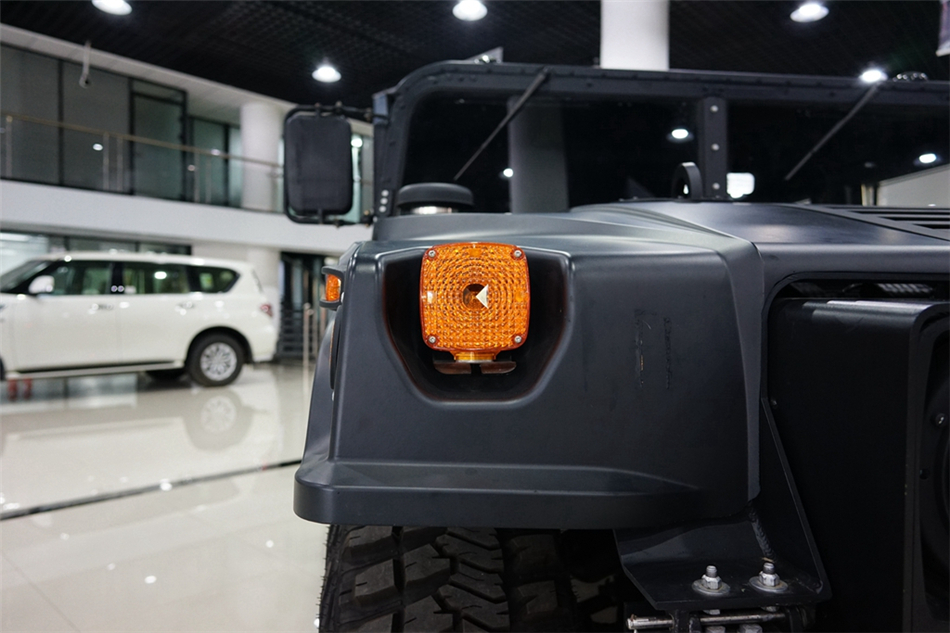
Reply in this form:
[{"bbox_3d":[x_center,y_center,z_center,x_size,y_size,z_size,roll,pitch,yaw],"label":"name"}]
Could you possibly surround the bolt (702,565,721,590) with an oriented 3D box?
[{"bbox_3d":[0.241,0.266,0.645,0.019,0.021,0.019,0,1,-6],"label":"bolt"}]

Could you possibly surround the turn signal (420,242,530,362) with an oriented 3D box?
[{"bbox_3d":[0.002,-0.015,0.650,0.110,0.120,0.060,0,1,-6],"label":"turn signal"}]

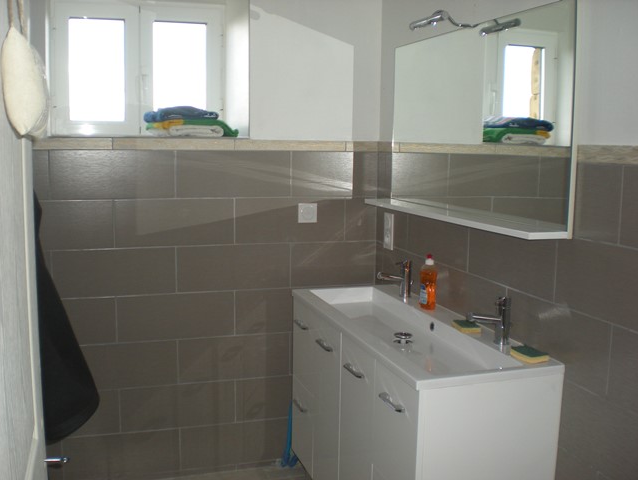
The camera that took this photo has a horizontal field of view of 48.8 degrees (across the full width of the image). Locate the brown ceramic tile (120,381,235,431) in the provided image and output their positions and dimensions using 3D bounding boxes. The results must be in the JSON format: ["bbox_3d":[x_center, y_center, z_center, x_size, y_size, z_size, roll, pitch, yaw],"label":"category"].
[{"bbox_3d":[-0.616,0.731,3.091,0.500,0.200,0.010,-2,7,-17],"label":"brown ceramic tile"}]

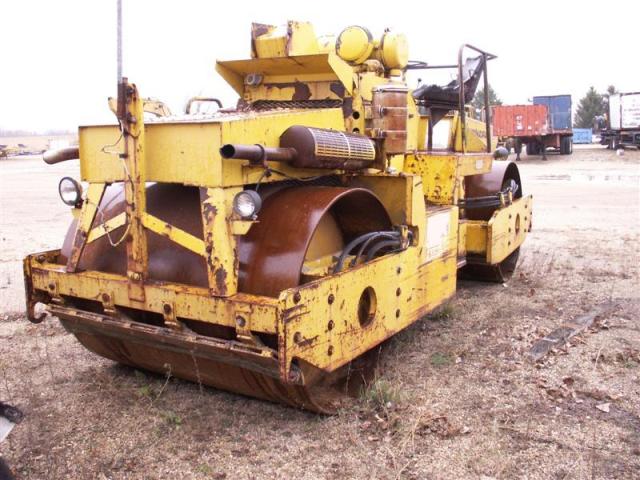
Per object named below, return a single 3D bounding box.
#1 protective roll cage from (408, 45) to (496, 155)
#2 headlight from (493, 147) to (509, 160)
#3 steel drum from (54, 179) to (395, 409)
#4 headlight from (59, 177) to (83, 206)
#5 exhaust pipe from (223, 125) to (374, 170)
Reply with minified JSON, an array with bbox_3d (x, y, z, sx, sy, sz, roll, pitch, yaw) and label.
[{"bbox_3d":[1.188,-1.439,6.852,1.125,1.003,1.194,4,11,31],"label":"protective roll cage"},{"bbox_3d":[2.141,-1.019,7.647,0.165,0.165,0.110,4,11,31],"label":"headlight"},{"bbox_3d":[-0.617,0.319,4.556,1.959,1.405,1.405,4,11,31],"label":"steel drum"},{"bbox_3d":[-1.621,-0.312,4.204,0.180,0.180,0.110,3,18,28],"label":"headlight"},{"bbox_3d":[-0.060,-0.551,3.949,0.268,0.285,1.609,4,11,31],"label":"exhaust pipe"}]

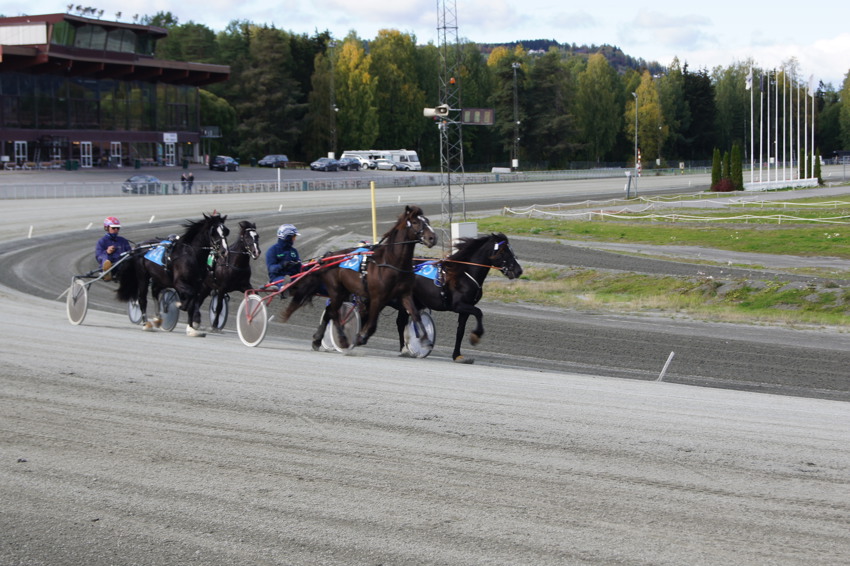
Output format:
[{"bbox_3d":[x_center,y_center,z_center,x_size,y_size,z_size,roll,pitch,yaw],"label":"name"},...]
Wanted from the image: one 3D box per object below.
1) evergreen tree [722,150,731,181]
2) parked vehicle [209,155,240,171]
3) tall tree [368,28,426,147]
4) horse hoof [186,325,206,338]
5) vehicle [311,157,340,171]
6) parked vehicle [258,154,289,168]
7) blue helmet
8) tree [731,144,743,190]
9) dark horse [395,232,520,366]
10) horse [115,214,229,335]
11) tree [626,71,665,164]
[{"bbox_3d":[27.729,-10.348,178.000,0.780,3.495,0.780,0,4,0],"label":"evergreen tree"},{"bbox_3d":[-19.653,-11.726,190.000,1.770,1.530,4.300,1,4,16],"label":"parked vehicle"},{"bbox_3d":[-3.723,-24.910,262.000,7.600,18.600,7.600,0,4,0],"label":"tall tree"},{"bbox_3d":[-3.455,0.732,29.200,0.160,0.190,0.230,-3,5,-36],"label":"horse hoof"},{"bbox_3d":[-11.311,-13.494,220.000,1.780,1.460,4.400,2,4,23],"label":"vehicle"},{"bbox_3d":[-17.023,-13.671,218.000,1.750,1.450,4.400,2,4,27],"label":"parked vehicle"},{"bbox_3d":[-1.939,-0.716,27.400,0.310,0.210,0.240,1,4,22],"label":"blue helmet"},{"bbox_3d":[27.729,-10.265,172.000,1.100,4.100,1.100,0,4,0],"label":"tree"},{"bbox_3d":[0.441,0.175,27.100,0.650,1.830,2.450,-4,5,-42],"label":"dark horse"},{"bbox_3d":[-3.935,-0.162,30.000,0.680,1.900,2.400,-3,4,-36],"label":"horse"},{"bbox_3d":[34.750,-25.925,305.000,6.000,15.200,6.000,0,4,0],"label":"tree"}]

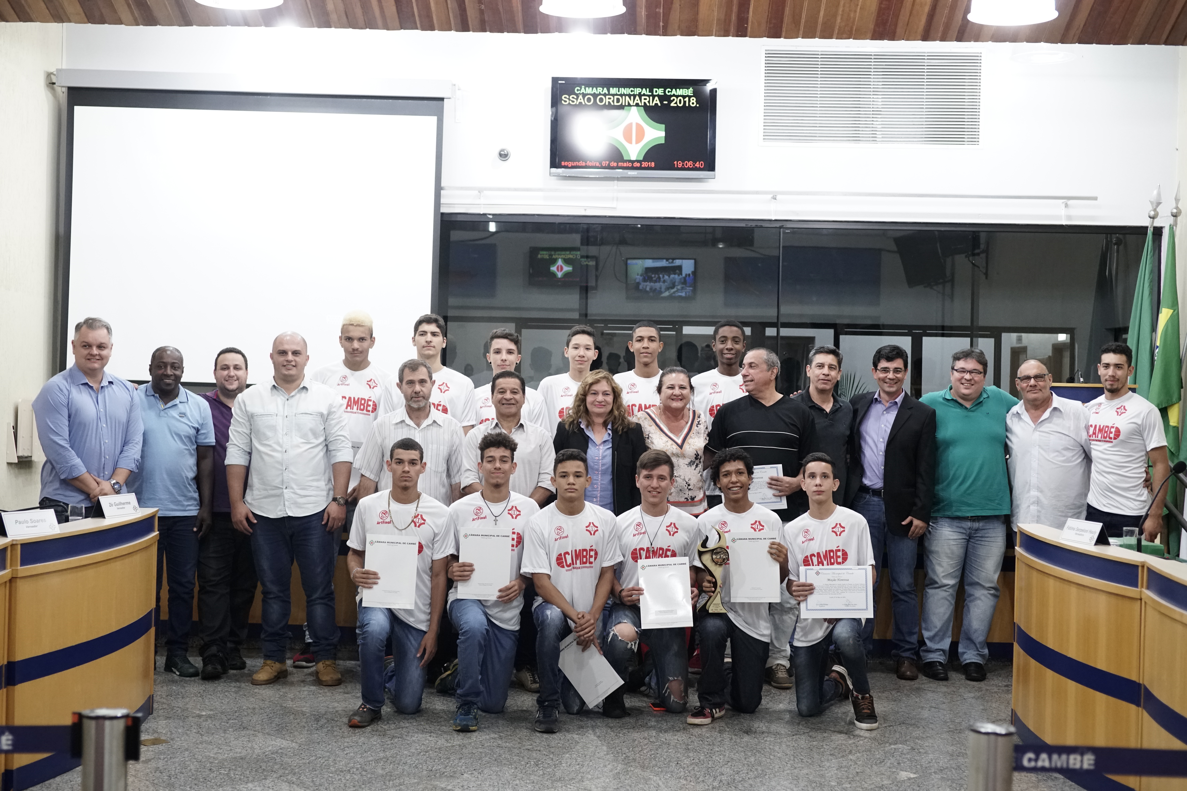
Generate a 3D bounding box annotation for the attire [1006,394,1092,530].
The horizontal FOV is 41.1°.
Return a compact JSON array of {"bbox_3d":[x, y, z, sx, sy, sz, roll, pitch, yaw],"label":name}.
[{"bbox_3d":[2.362,0.346,8.200,0.500,0.740,0.320,2,1,25],"label":"attire"}]

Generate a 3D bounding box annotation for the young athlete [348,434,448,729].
[{"bbox_3d":[-0.884,0.819,7.197,0.470,1.242,0.750,1,0,-2],"label":"young athlete"}]

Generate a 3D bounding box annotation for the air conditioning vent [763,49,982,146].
[{"bbox_3d":[1.855,-1.985,10.530,1.460,0.635,0.050,1,0,1],"label":"air conditioning vent"}]

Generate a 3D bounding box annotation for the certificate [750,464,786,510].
[{"bbox_3d":[0.801,0.470,7.930,0.315,0.220,0.010,-6,0,3],"label":"certificate"}]

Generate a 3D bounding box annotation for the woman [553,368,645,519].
[{"bbox_3d":[0.032,0.664,7.847,0.470,1.596,0.310,1,0,0],"label":"woman"}]

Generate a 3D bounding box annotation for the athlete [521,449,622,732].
[{"bbox_3d":[-0.106,0.865,7.380,0.480,1.230,0.760,1,1,-2],"label":"athlete"}]

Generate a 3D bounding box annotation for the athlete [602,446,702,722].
[{"bbox_3d":[0.267,0.845,7.330,0.480,1.210,0.800,1,0,2],"label":"athlete"}]

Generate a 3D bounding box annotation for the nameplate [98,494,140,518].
[{"bbox_3d":[-2.054,0.478,6.820,0.075,0.095,0.260,2,1,23],"label":"nameplate"}]

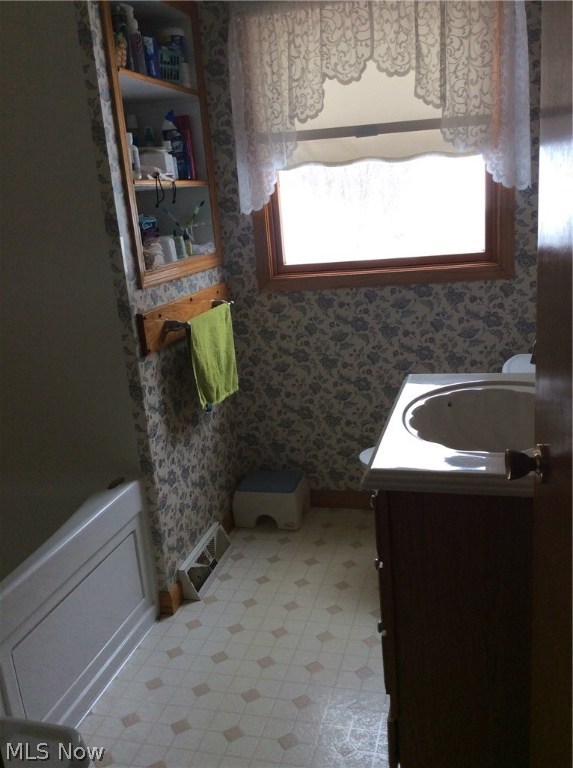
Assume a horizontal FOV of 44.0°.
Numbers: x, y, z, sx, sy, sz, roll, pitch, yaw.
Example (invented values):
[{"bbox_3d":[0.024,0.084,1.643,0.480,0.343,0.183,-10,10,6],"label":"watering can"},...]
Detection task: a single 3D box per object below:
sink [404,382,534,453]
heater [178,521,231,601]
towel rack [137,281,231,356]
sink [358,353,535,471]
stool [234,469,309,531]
[{"bbox_3d":[0.548,0.146,1.839,0.480,0.150,0.590,-1,16,16],"label":"sink"},{"bbox_3d":[-0.300,0.669,2.726,0.073,0.122,0.390,-1,16,16],"label":"heater"},{"bbox_3d":[-0.315,-0.262,2.638,0.108,0.144,0.800,-1,16,16],"label":"towel rack"},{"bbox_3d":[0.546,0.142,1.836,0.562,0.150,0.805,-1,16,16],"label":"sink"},{"bbox_3d":[-0.062,0.511,3.122,0.310,0.178,0.213,-1,16,16],"label":"stool"}]

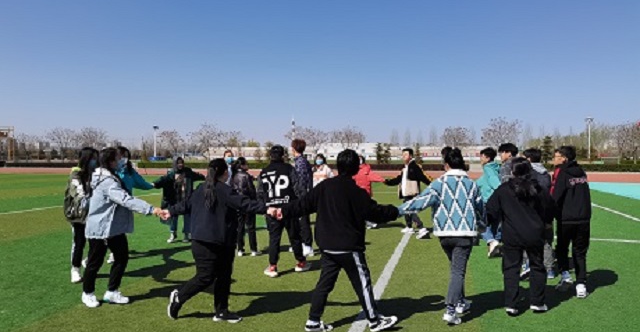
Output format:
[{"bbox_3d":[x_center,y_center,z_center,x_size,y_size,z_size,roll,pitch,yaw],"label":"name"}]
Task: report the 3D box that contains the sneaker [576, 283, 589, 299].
[{"bbox_3d":[3.042,1.434,5.599,0.110,0.130,0.280,1,1,26],"label":"sneaker"}]

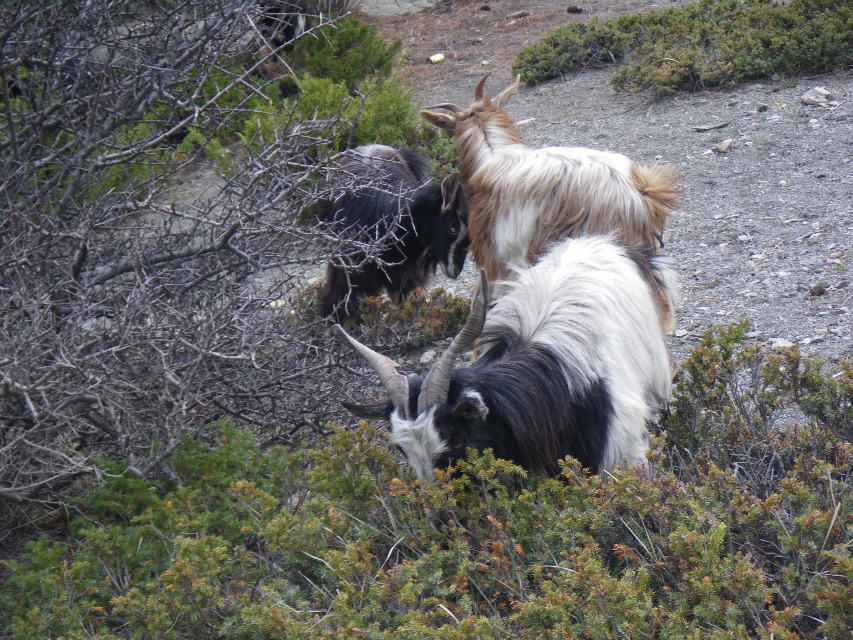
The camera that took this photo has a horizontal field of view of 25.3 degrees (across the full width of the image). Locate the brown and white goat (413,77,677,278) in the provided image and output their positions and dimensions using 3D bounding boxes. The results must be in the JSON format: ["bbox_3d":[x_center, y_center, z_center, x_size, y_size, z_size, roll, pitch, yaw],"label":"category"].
[{"bbox_3d":[0.388,-0.277,5.750,0.860,0.910,0.360,12,21,32],"label":"brown and white goat"}]

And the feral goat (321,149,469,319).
[{"bbox_3d":[-0.104,-0.261,6.000,0.420,0.610,0.820,1,18,3],"label":"feral goat"}]

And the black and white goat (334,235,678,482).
[{"bbox_3d":[0.299,0.198,4.900,0.440,0.700,1.080,14,22,36],"label":"black and white goat"}]

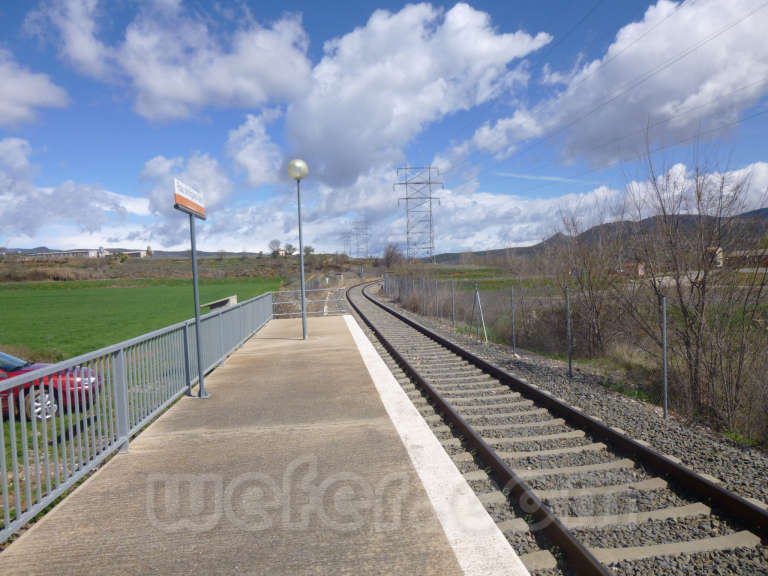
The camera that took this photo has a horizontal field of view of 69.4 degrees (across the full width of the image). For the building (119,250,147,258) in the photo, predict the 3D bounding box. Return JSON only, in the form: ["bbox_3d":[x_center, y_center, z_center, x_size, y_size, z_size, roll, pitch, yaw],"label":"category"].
[{"bbox_3d":[-136.019,-18.118,300.000,12.500,3.600,5.500,-2,2,14],"label":"building"}]

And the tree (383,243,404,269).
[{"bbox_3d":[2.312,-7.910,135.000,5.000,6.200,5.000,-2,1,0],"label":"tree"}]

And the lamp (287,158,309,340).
[{"bbox_3d":[-2.059,-0.947,13.781,0.490,4.469,0.490,-2,1,-6],"label":"lamp"}]

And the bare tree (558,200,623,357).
[{"bbox_3d":[5.770,-0.265,15.500,1.700,4.250,1.700,-2,1,0],"label":"bare tree"}]

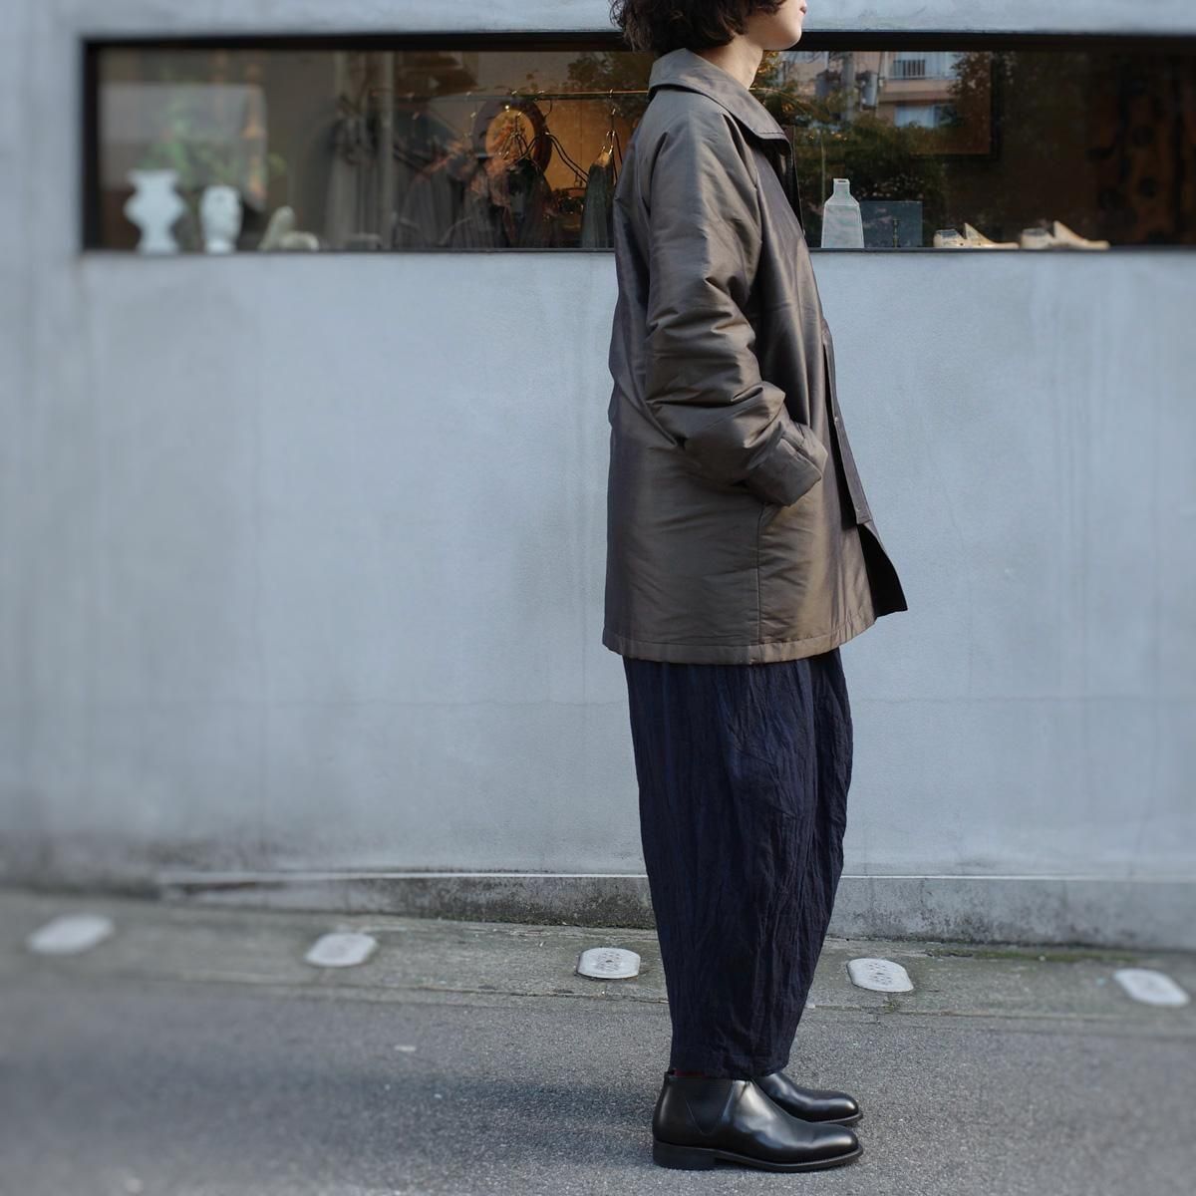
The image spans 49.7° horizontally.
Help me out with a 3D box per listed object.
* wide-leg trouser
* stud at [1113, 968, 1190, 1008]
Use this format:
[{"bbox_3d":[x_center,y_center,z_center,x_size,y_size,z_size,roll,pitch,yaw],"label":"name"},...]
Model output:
[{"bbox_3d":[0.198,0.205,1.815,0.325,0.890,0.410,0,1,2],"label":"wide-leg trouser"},{"bbox_3d":[1.184,0.831,2.760,0.132,0.019,0.190,3,2,3],"label":"stud"}]

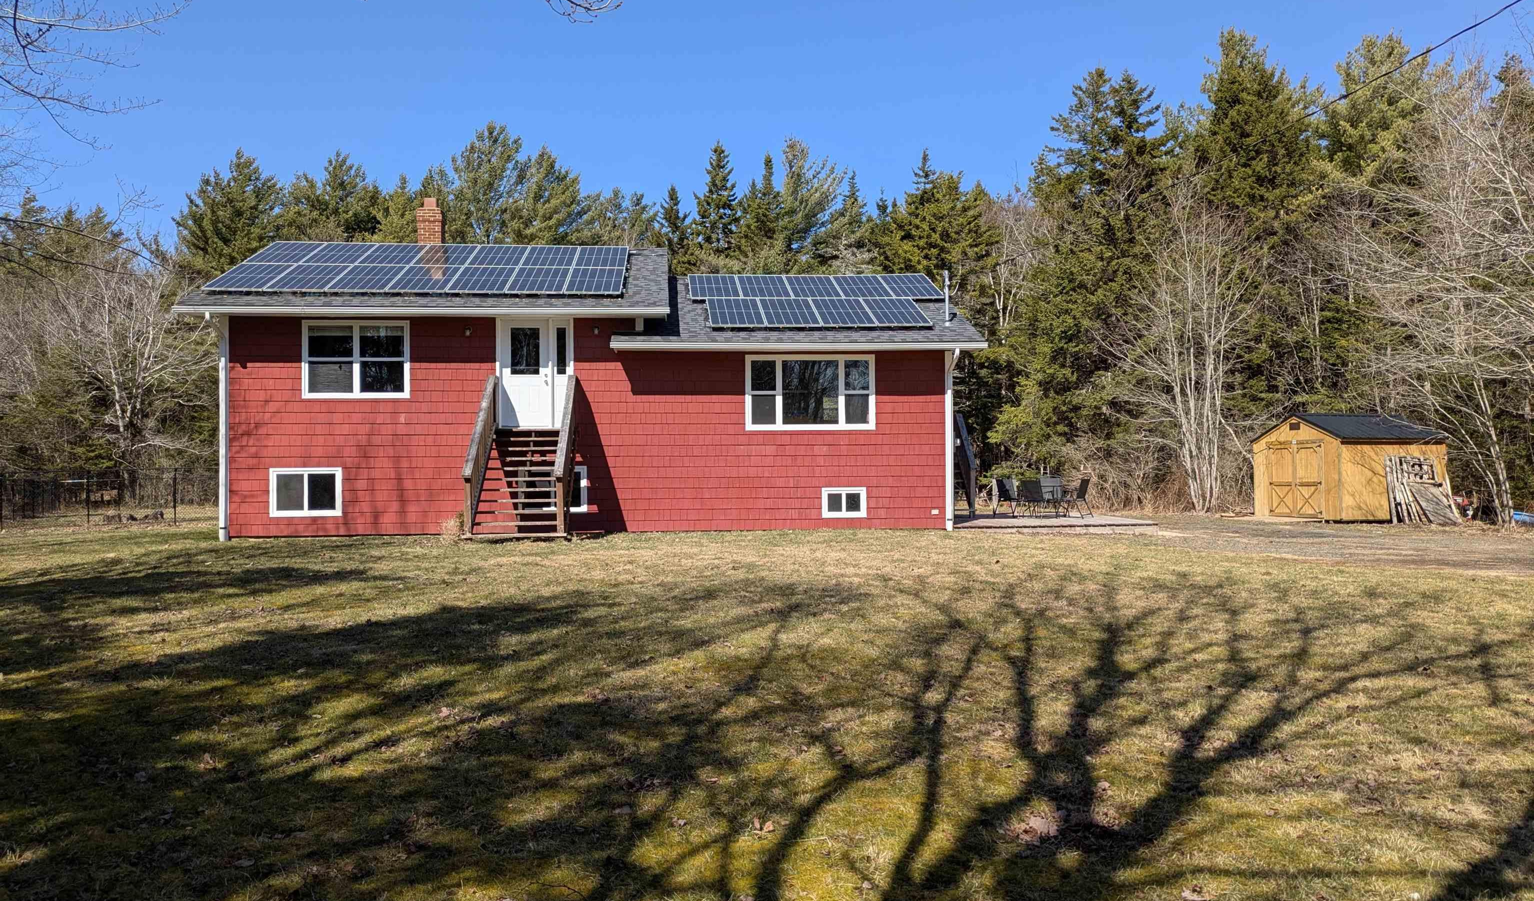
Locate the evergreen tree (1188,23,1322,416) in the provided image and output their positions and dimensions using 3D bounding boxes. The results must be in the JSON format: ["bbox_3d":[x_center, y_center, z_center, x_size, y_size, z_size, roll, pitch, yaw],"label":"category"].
[{"bbox_3d":[14.996,-5.671,34.041,4.400,14.630,4.400,0,0,0],"label":"evergreen tree"}]

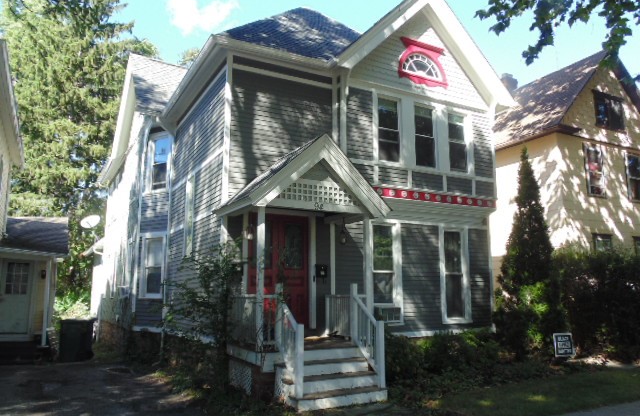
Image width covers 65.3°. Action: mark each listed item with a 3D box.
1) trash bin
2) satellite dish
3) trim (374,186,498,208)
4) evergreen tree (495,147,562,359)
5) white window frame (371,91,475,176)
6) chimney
[{"bbox_3d":[-6.242,3.368,12.800,0.660,1.030,0.740,5,-11,-28],"label":"trash bin"},{"bbox_3d":[-8.551,0.503,18.600,0.750,0.550,0.350,2,-10,-13],"label":"satellite dish"},{"bbox_3d":[2.604,-0.280,11.823,4.450,0.220,0.120,5,-11,-28],"label":"trim"},{"bbox_3d":[5.302,1.006,12.719,1.700,5.390,1.700,5,-11,-28],"label":"evergreen tree"},{"bbox_3d":[2.595,-1.718,12.076,3.120,1.780,0.150,5,-11,-28],"label":"white window frame"},{"bbox_3d":[7.747,-5.022,20.300,0.540,0.880,0.540,5,-11,-28],"label":"chimney"}]

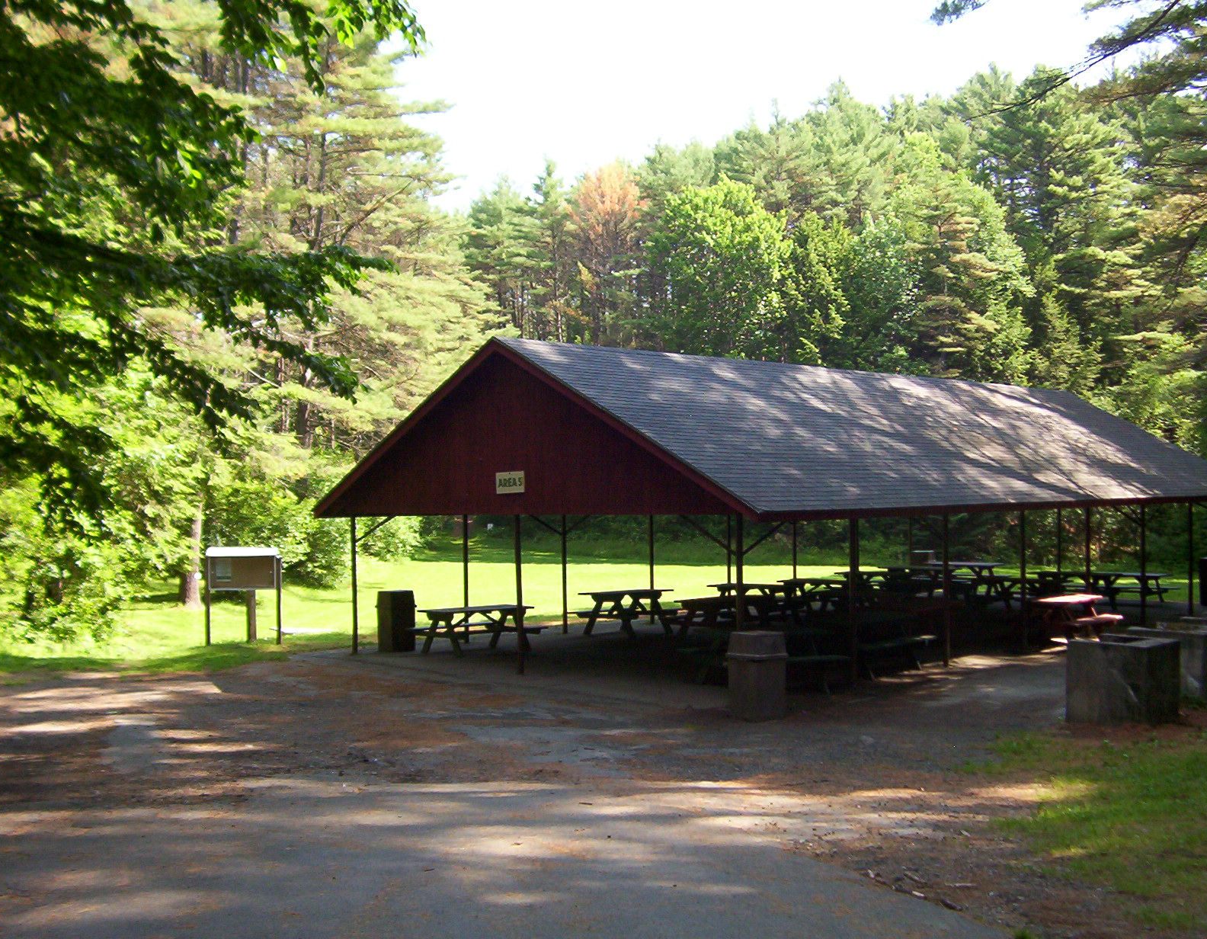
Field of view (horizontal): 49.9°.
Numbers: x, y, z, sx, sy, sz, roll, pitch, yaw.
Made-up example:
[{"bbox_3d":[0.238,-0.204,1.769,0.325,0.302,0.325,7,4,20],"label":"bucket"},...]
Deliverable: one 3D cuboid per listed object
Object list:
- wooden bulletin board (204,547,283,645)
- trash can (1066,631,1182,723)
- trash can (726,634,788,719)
[{"bbox_3d":[-6.598,2.327,23.840,1.332,1.792,0.380,-1,-1,-13],"label":"wooden bulletin board"},{"bbox_3d":[5.945,2.396,14.804,0.905,0.877,0.994,-2,-1,42],"label":"trash can"},{"bbox_3d":[1.846,2.477,15.594,0.540,0.991,0.540,0,-1,-38],"label":"trash can"}]

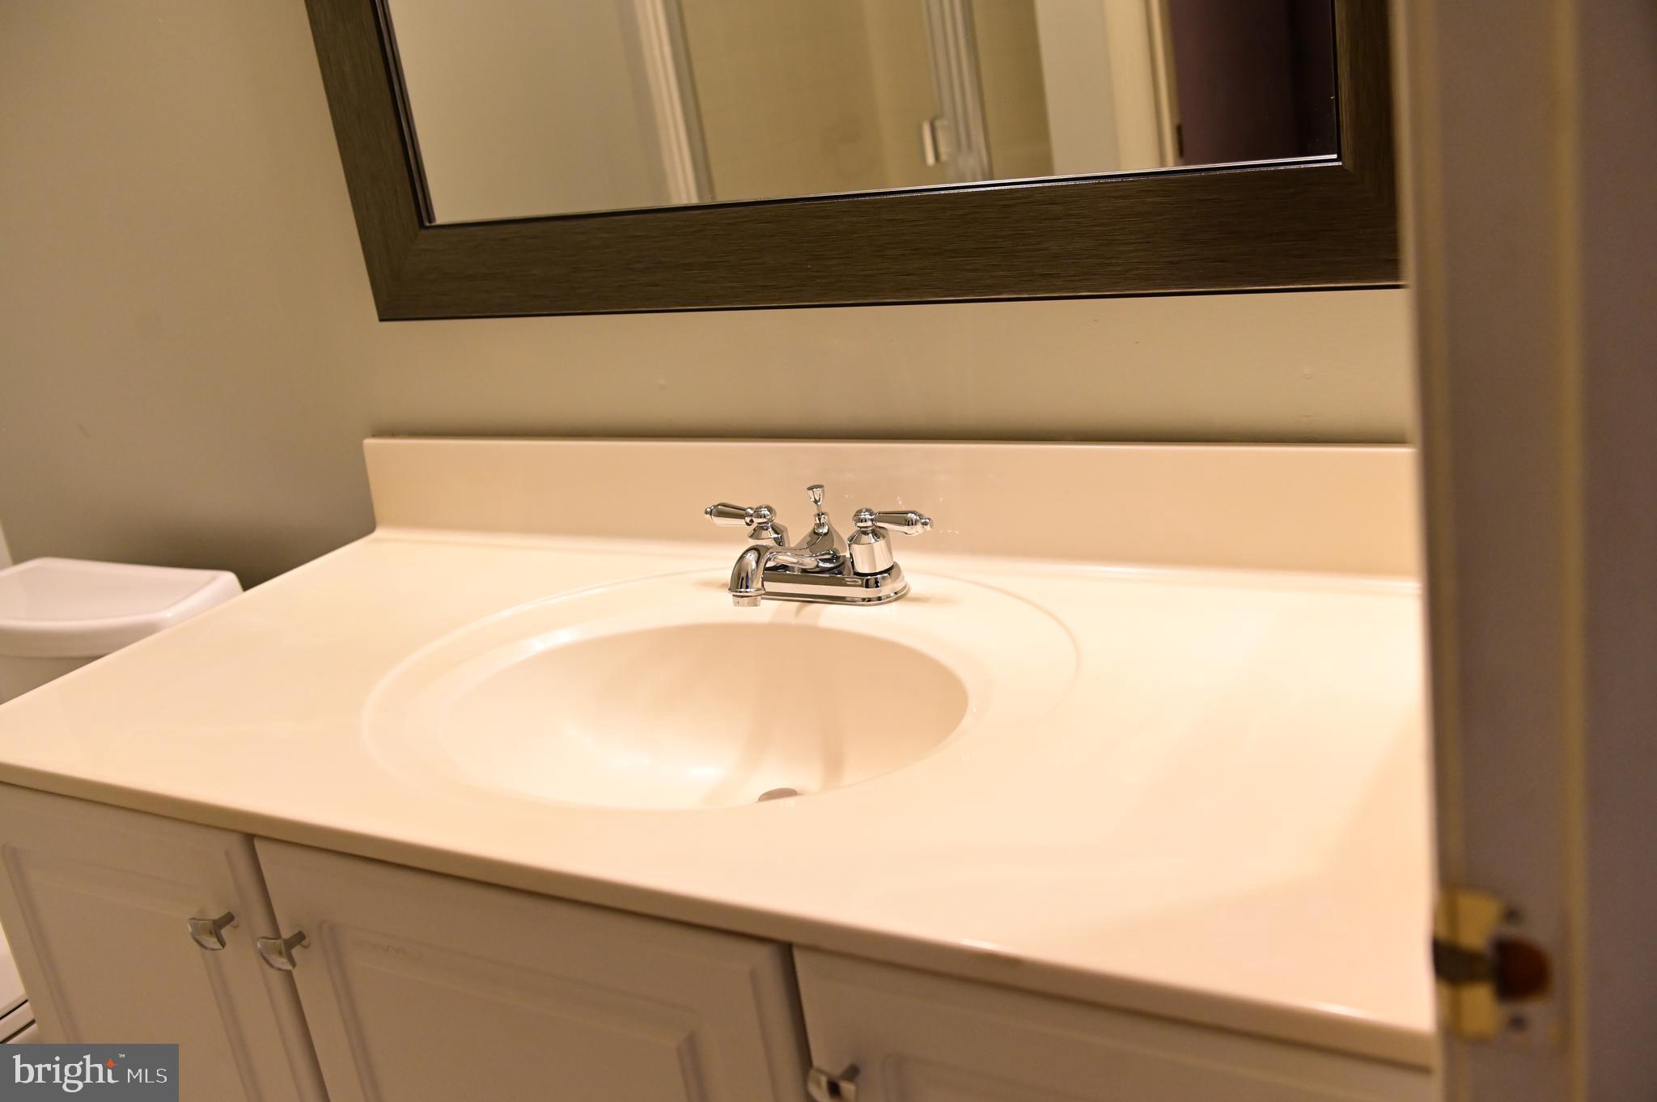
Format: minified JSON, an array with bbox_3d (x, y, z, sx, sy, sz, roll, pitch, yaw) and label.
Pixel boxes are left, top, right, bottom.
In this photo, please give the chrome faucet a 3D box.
[{"bbox_3d":[-0.034,0.007,1.333,0.223,0.092,0.160,3,21,30],"label":"chrome faucet"}]

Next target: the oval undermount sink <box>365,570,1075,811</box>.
[{"bbox_3d":[-0.080,0.157,1.273,0.576,0.142,0.468,3,21,30],"label":"oval undermount sink"}]

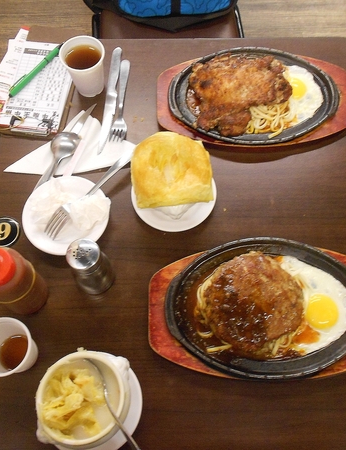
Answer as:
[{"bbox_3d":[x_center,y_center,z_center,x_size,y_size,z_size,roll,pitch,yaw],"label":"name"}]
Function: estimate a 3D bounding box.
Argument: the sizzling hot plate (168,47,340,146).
[{"bbox_3d":[0.132,-0.212,0.747,0.274,0.031,0.190,-1,69,0],"label":"sizzling hot plate"}]

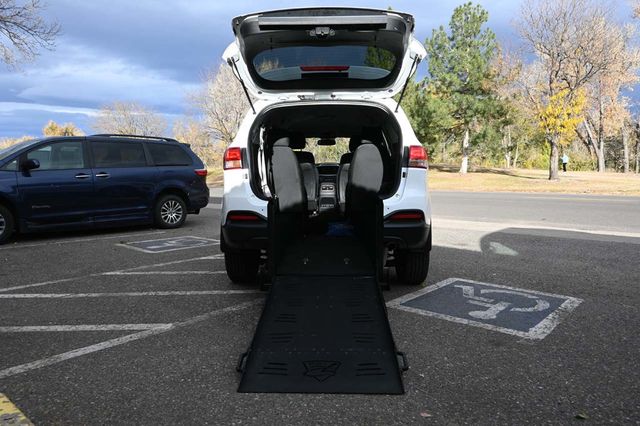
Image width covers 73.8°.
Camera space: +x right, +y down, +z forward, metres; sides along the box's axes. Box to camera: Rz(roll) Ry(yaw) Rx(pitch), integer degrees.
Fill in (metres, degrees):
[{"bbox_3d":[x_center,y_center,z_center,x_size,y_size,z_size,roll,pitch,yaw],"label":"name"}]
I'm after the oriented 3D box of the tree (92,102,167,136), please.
[{"bbox_3d":[-20.970,-8.186,47.383,7.700,8.010,7.400,0,6,0],"label":"tree"}]

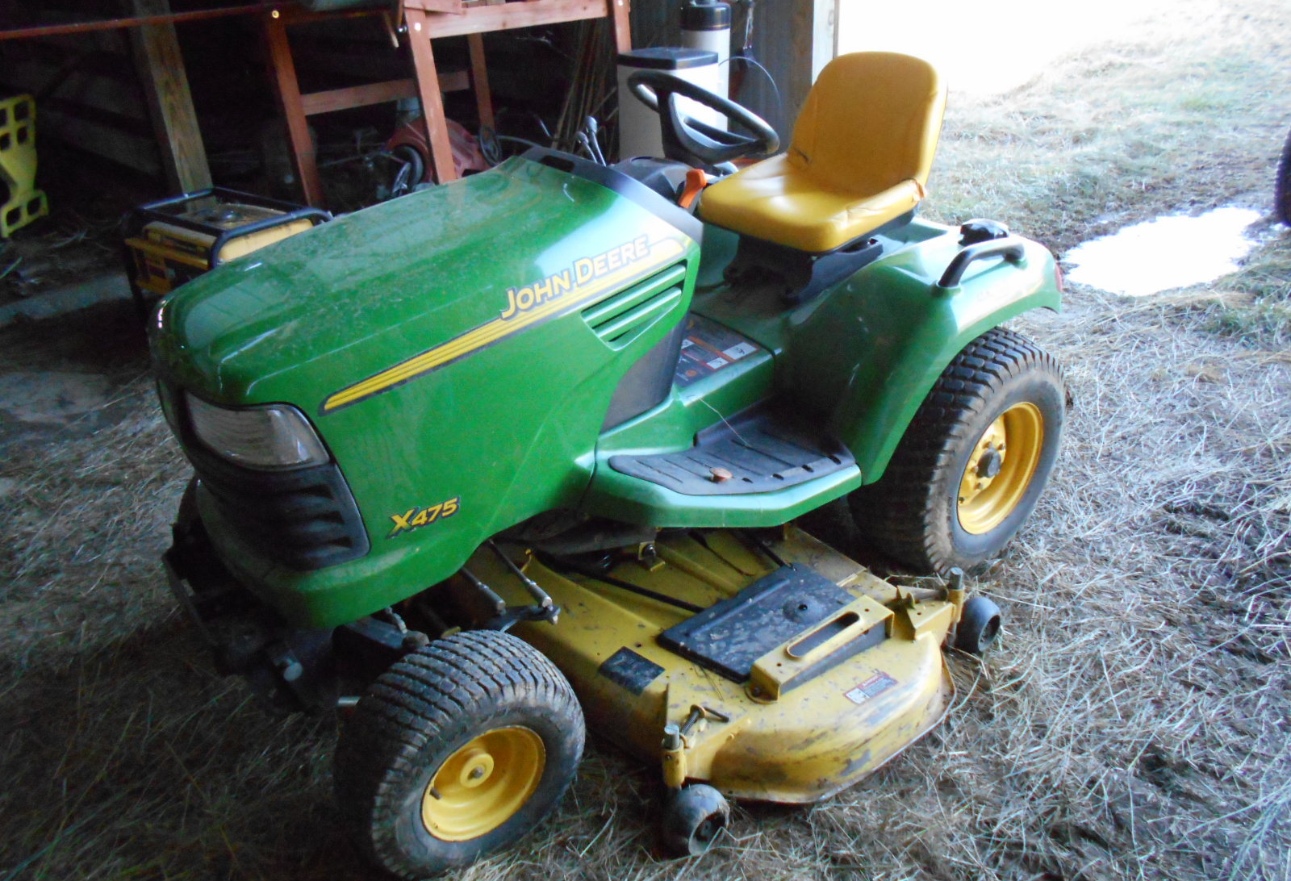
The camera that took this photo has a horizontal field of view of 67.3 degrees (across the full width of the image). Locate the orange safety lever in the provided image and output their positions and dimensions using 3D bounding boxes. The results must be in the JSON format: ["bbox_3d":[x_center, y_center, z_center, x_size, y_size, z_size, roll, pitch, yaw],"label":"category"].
[{"bbox_3d":[0.099,-0.531,2.052,0.060,0.100,0.035,-21,34,-30],"label":"orange safety lever"}]

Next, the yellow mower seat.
[{"bbox_3d":[0.435,-0.733,2.394,0.500,0.410,0.475,-21,34,-30],"label":"yellow mower seat"}]

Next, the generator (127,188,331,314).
[{"bbox_3d":[-1.771,-0.753,4.198,0.710,0.500,0.450,20,36,35],"label":"generator"}]

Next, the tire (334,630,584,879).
[{"bbox_3d":[-0.328,0.571,1.759,0.450,0.450,0.205,-21,33,-28],"label":"tire"}]

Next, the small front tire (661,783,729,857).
[{"bbox_3d":[0.093,0.702,1.794,0.125,0.125,0.080,-21,34,-30],"label":"small front tire"}]

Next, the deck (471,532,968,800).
[{"bbox_3d":[-0.019,0.248,2.435,0.900,0.260,1.600,-21,34,-30],"label":"deck"}]

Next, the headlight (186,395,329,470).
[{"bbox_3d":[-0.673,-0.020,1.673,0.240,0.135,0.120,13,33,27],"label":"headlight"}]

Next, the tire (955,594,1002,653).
[{"bbox_3d":[0.764,0.423,2.231,0.125,0.125,0.080,-21,34,-30],"label":"tire"}]

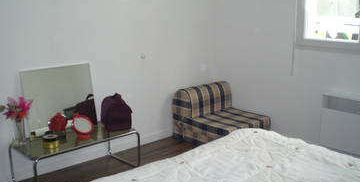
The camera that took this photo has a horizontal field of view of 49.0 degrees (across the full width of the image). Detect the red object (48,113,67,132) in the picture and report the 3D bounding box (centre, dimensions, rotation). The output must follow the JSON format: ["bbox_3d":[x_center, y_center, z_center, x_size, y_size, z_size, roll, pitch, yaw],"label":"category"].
[{"bbox_3d":[-1.223,0.315,3.945,0.175,0.185,0.090,-11,15,-42],"label":"red object"}]

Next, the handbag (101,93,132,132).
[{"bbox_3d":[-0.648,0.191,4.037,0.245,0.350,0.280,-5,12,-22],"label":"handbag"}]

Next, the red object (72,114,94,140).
[{"bbox_3d":[-0.899,0.326,3.716,0.170,0.215,0.100,-9,14,-36],"label":"red object"}]

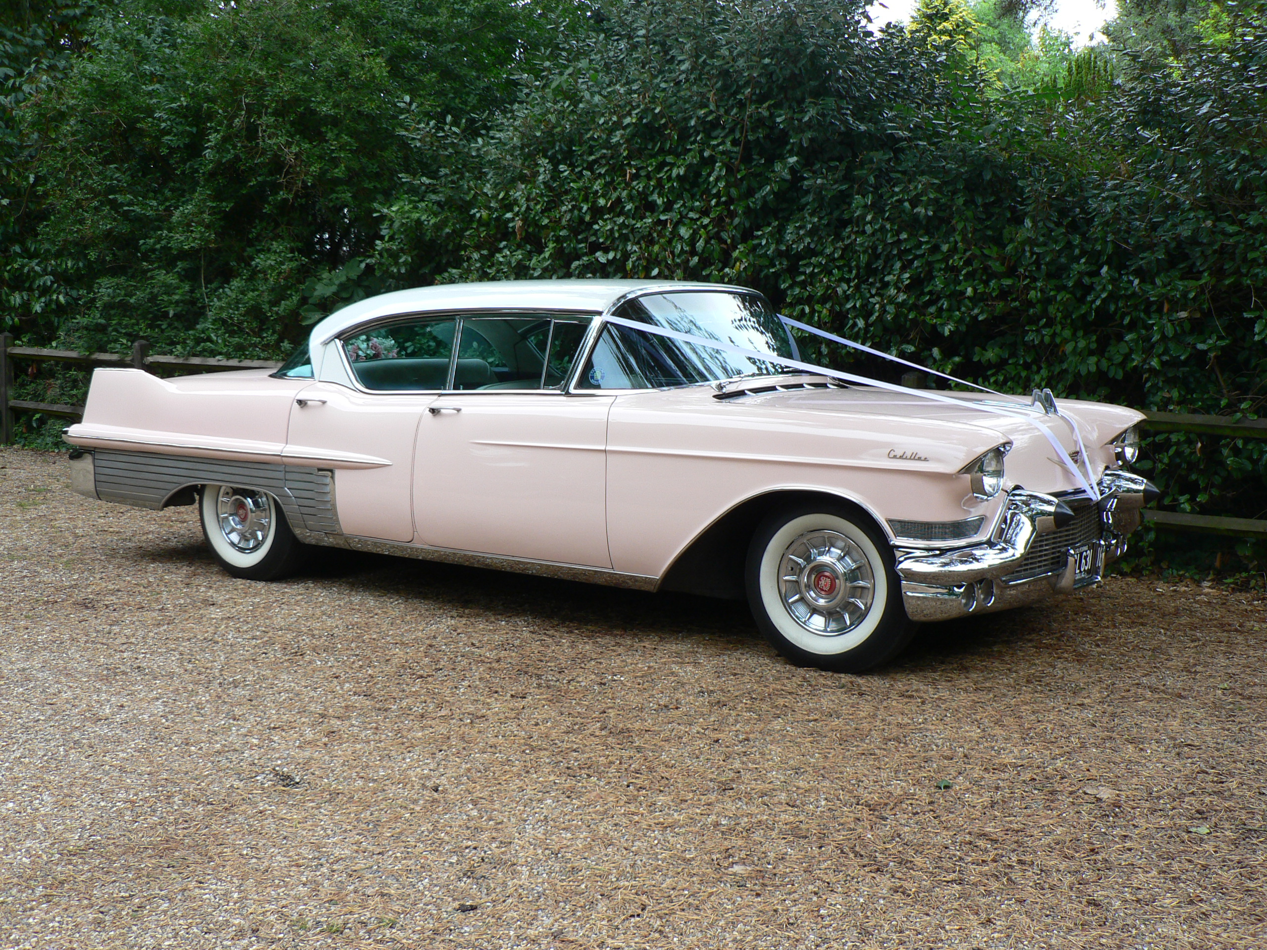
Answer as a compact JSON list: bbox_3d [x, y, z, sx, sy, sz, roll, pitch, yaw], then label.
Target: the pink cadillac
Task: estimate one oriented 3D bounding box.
[{"bbox_3d":[-0.341,-0.188,7.876,5.680,1.510,2.030,5,8,35],"label":"pink cadillac"}]

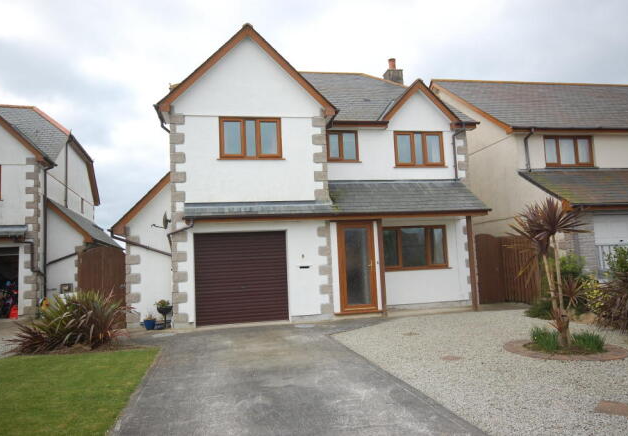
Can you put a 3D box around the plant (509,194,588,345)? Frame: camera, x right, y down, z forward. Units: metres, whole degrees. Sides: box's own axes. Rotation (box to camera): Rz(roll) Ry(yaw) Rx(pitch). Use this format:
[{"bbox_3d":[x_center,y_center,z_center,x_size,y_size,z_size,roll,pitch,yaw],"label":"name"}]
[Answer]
[{"bbox_3d":[3.426,0.816,6.720,1.130,2.120,1.130,-6,-7,27],"label":"plant"}]

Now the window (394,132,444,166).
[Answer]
[{"bbox_3d":[2.969,-1.937,12.767,1.455,0.969,0.100,-1,-6,-11],"label":"window"}]

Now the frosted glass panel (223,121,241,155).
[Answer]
[{"bbox_3d":[-1.937,-1.901,10.823,0.422,0.813,0.040,-1,-6,-11],"label":"frosted glass panel"}]

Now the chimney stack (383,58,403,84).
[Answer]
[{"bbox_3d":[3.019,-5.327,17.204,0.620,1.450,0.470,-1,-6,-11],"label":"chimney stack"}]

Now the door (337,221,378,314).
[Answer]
[{"bbox_3d":[1.068,1.182,11.111,0.936,2.170,0.100,-1,-6,-11],"label":"door"}]

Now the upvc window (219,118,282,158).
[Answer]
[{"bbox_3d":[-1.501,-1.919,10.909,1.478,1.011,0.100,-1,-6,-11],"label":"upvc window"}]

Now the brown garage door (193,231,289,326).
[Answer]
[{"bbox_3d":[-1.658,1.393,10.547,2.118,2.106,0.100,-1,-6,-11],"label":"brown garage door"}]

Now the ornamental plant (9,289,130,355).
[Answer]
[{"bbox_3d":[-4.475,1.873,8.496,2.150,1.080,1.550,1,-7,-28],"label":"ornamental plant"}]

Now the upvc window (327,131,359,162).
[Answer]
[{"bbox_3d":[0.779,-1.957,12.352,0.895,0.848,0.100,-1,-6,-11],"label":"upvc window"}]

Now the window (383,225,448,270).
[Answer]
[{"bbox_3d":[2.734,0.817,12.404,1.937,1.176,0.100,-1,-6,-11],"label":"window"}]

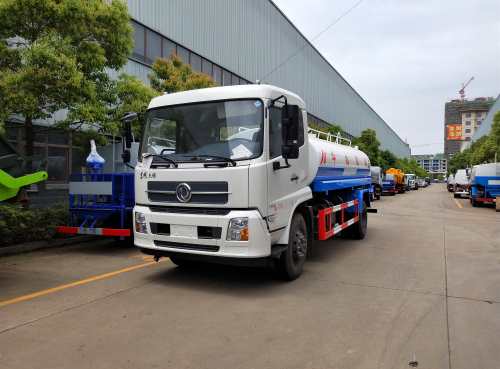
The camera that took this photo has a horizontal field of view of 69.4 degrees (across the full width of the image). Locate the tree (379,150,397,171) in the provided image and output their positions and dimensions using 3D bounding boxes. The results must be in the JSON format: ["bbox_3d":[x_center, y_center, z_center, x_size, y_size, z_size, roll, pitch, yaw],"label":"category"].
[{"bbox_3d":[23.600,-2.430,62.000,3.900,7.100,3.900,1,1,28],"label":"tree"}]

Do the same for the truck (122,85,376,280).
[{"bbox_3d":[1.058,-0.049,8.506,2.600,3.020,8.300,1,1,28],"label":"truck"}]

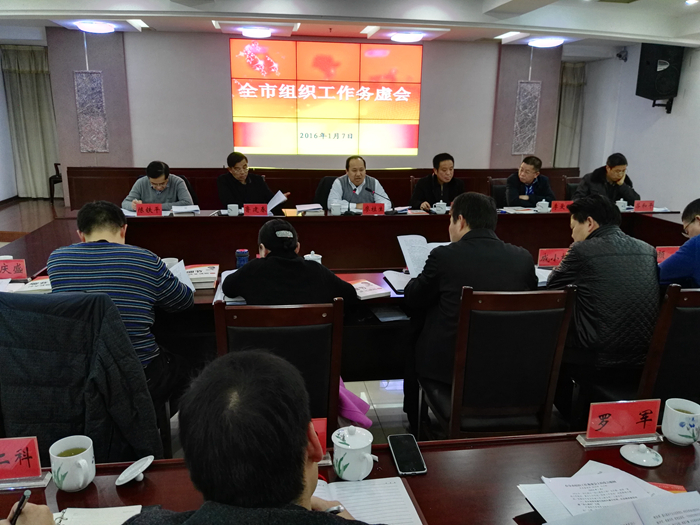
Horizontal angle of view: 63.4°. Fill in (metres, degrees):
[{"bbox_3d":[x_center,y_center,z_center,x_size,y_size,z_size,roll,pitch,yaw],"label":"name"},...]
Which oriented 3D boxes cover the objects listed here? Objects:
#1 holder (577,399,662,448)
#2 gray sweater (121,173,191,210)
[{"bbox_3d":[0.727,0.422,1.508,0.225,0.110,0.052,-1,13,-8],"label":"holder"},{"bbox_3d":[-1.690,-0.549,5.089,0.580,0.520,0.550,-1,14,-8],"label":"gray sweater"}]

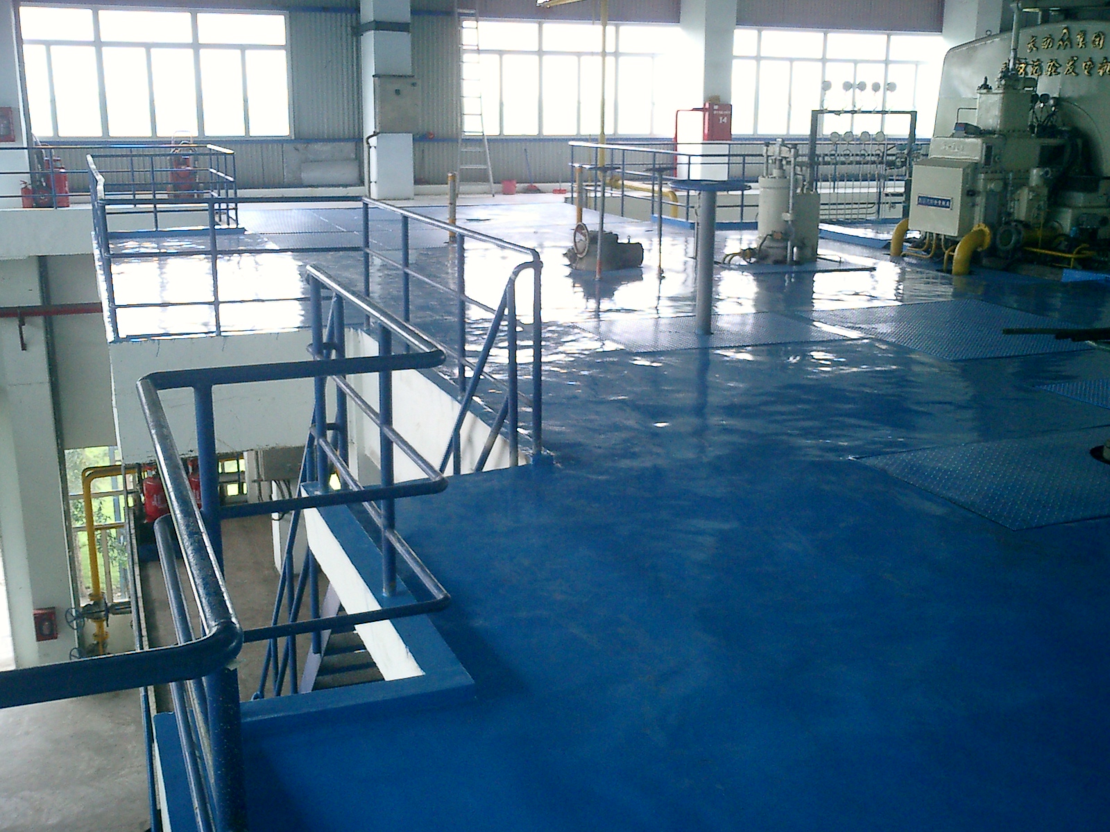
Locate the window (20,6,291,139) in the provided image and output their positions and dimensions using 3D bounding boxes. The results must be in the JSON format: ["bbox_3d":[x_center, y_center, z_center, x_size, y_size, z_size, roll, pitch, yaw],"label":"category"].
[{"bbox_3d":[-6.639,-5.752,19.510,4.400,2.104,0.128,-5,16,-22],"label":"window"}]

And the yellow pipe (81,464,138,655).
[{"bbox_3d":[-7.737,2.566,20.217,0.832,3.536,0.320,-5,16,-22],"label":"yellow pipe"}]

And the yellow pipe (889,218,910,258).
[{"bbox_3d":[4.097,-2.101,13.483,0.384,0.448,0.176,-5,16,-22],"label":"yellow pipe"}]

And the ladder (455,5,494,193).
[{"bbox_3d":[-1.507,-5.781,21.154,0.704,3.440,0.384,-5,16,-22],"label":"ladder"}]

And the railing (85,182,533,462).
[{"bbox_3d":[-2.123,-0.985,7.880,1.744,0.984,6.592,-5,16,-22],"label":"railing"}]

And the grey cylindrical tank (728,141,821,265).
[{"bbox_3d":[2.400,-2.359,12.672,0.944,1.312,0.544,-5,16,-22],"label":"grey cylindrical tank"}]

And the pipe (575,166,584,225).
[{"bbox_3d":[0.338,-2.954,15.669,0.088,0.856,0.088,-5,16,-22],"label":"pipe"}]

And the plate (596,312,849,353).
[{"bbox_3d":[1.138,-0.646,8.705,1.720,0.020,1.190,-6,16,-22],"label":"plate"}]

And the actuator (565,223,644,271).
[{"bbox_3d":[0.541,-1.775,11.985,0.704,0.480,0.432,-5,16,-22],"label":"actuator"}]

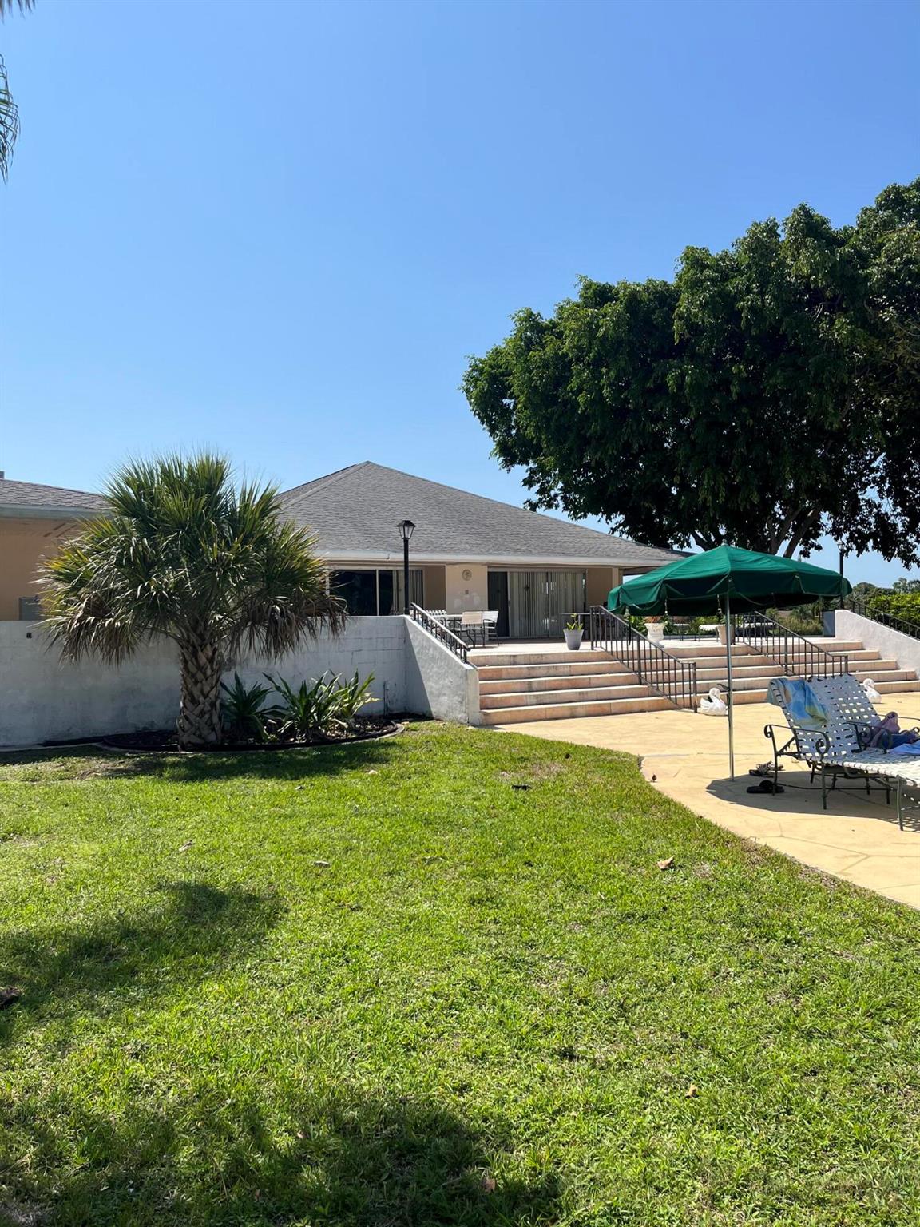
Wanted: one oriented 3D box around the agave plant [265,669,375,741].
[{"bbox_3d":[-1.924,1.251,12.800,1.500,0.880,1.300,-1,0,-9],"label":"agave plant"}]

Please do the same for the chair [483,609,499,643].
[{"bbox_3d":[0.692,0.324,20.800,0.550,0.830,0.530,-1,0,-25],"label":"chair"}]

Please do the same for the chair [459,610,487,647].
[{"bbox_3d":[0.296,0.328,20.300,0.540,0.830,0.560,-1,0,-41],"label":"chair"}]

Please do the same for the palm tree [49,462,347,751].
[{"bbox_3d":[-3.401,-0.204,12.000,3.800,3.800,3.700,-1,0,-16],"label":"palm tree"}]

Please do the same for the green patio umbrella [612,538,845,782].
[{"bbox_3d":[2.643,0.476,9.079,2.280,2.290,2.280,-2,-1,16],"label":"green patio umbrella"}]

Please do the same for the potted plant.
[{"bbox_3d":[2.209,0.381,18.000,0.390,0.670,0.390,-1,0,7],"label":"potted plant"}]

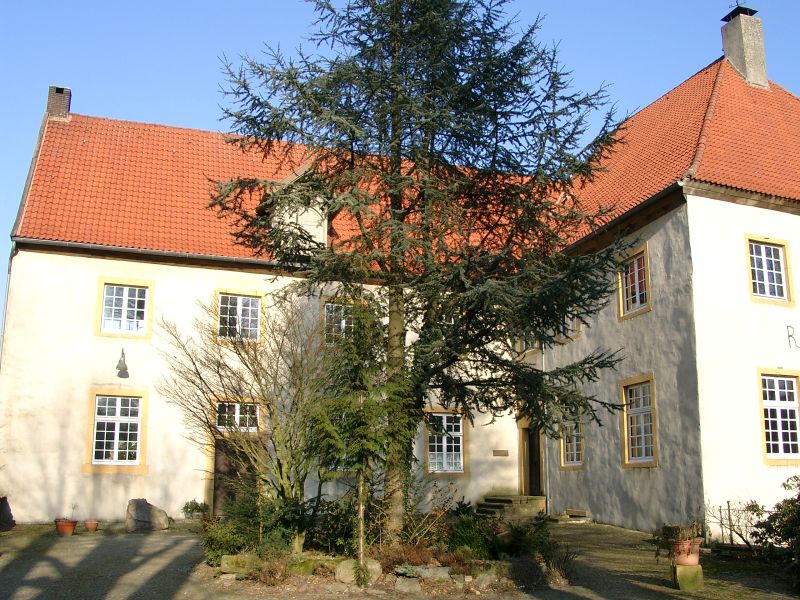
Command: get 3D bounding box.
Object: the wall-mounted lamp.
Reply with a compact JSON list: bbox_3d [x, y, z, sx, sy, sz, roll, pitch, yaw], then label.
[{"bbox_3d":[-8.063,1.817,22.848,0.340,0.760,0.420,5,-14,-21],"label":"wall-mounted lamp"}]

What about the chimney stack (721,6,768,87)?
[{"bbox_3d":[12.566,-9.035,28.671,0.961,2.904,0.937,5,-14,-19],"label":"chimney stack"}]

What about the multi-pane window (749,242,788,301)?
[{"bbox_3d":[10.278,-0.814,21.900,1.360,1.530,0.150,6,-14,-23],"label":"multi-pane window"}]

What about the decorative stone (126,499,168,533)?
[{"bbox_3d":[-6.593,5.613,20.438,1.101,0.865,0.639,5,-14,-21],"label":"decorative stone"}]

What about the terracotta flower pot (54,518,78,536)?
[{"bbox_3d":[-8.341,5.685,19.652,0.590,0.423,0.590,5,-14,-21],"label":"terracotta flower pot"}]

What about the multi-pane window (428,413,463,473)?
[{"bbox_3d":[1.537,4.794,26.378,1.248,1.906,0.150,5,-14,-21],"label":"multi-pane window"}]

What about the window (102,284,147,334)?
[{"bbox_3d":[-8.186,0.303,23.365,1.218,1.474,0.150,5,-14,-21],"label":"window"}]

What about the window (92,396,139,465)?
[{"bbox_3d":[-8.135,3.753,22.596,1.243,1.965,0.150,5,-14,-21],"label":"window"}]

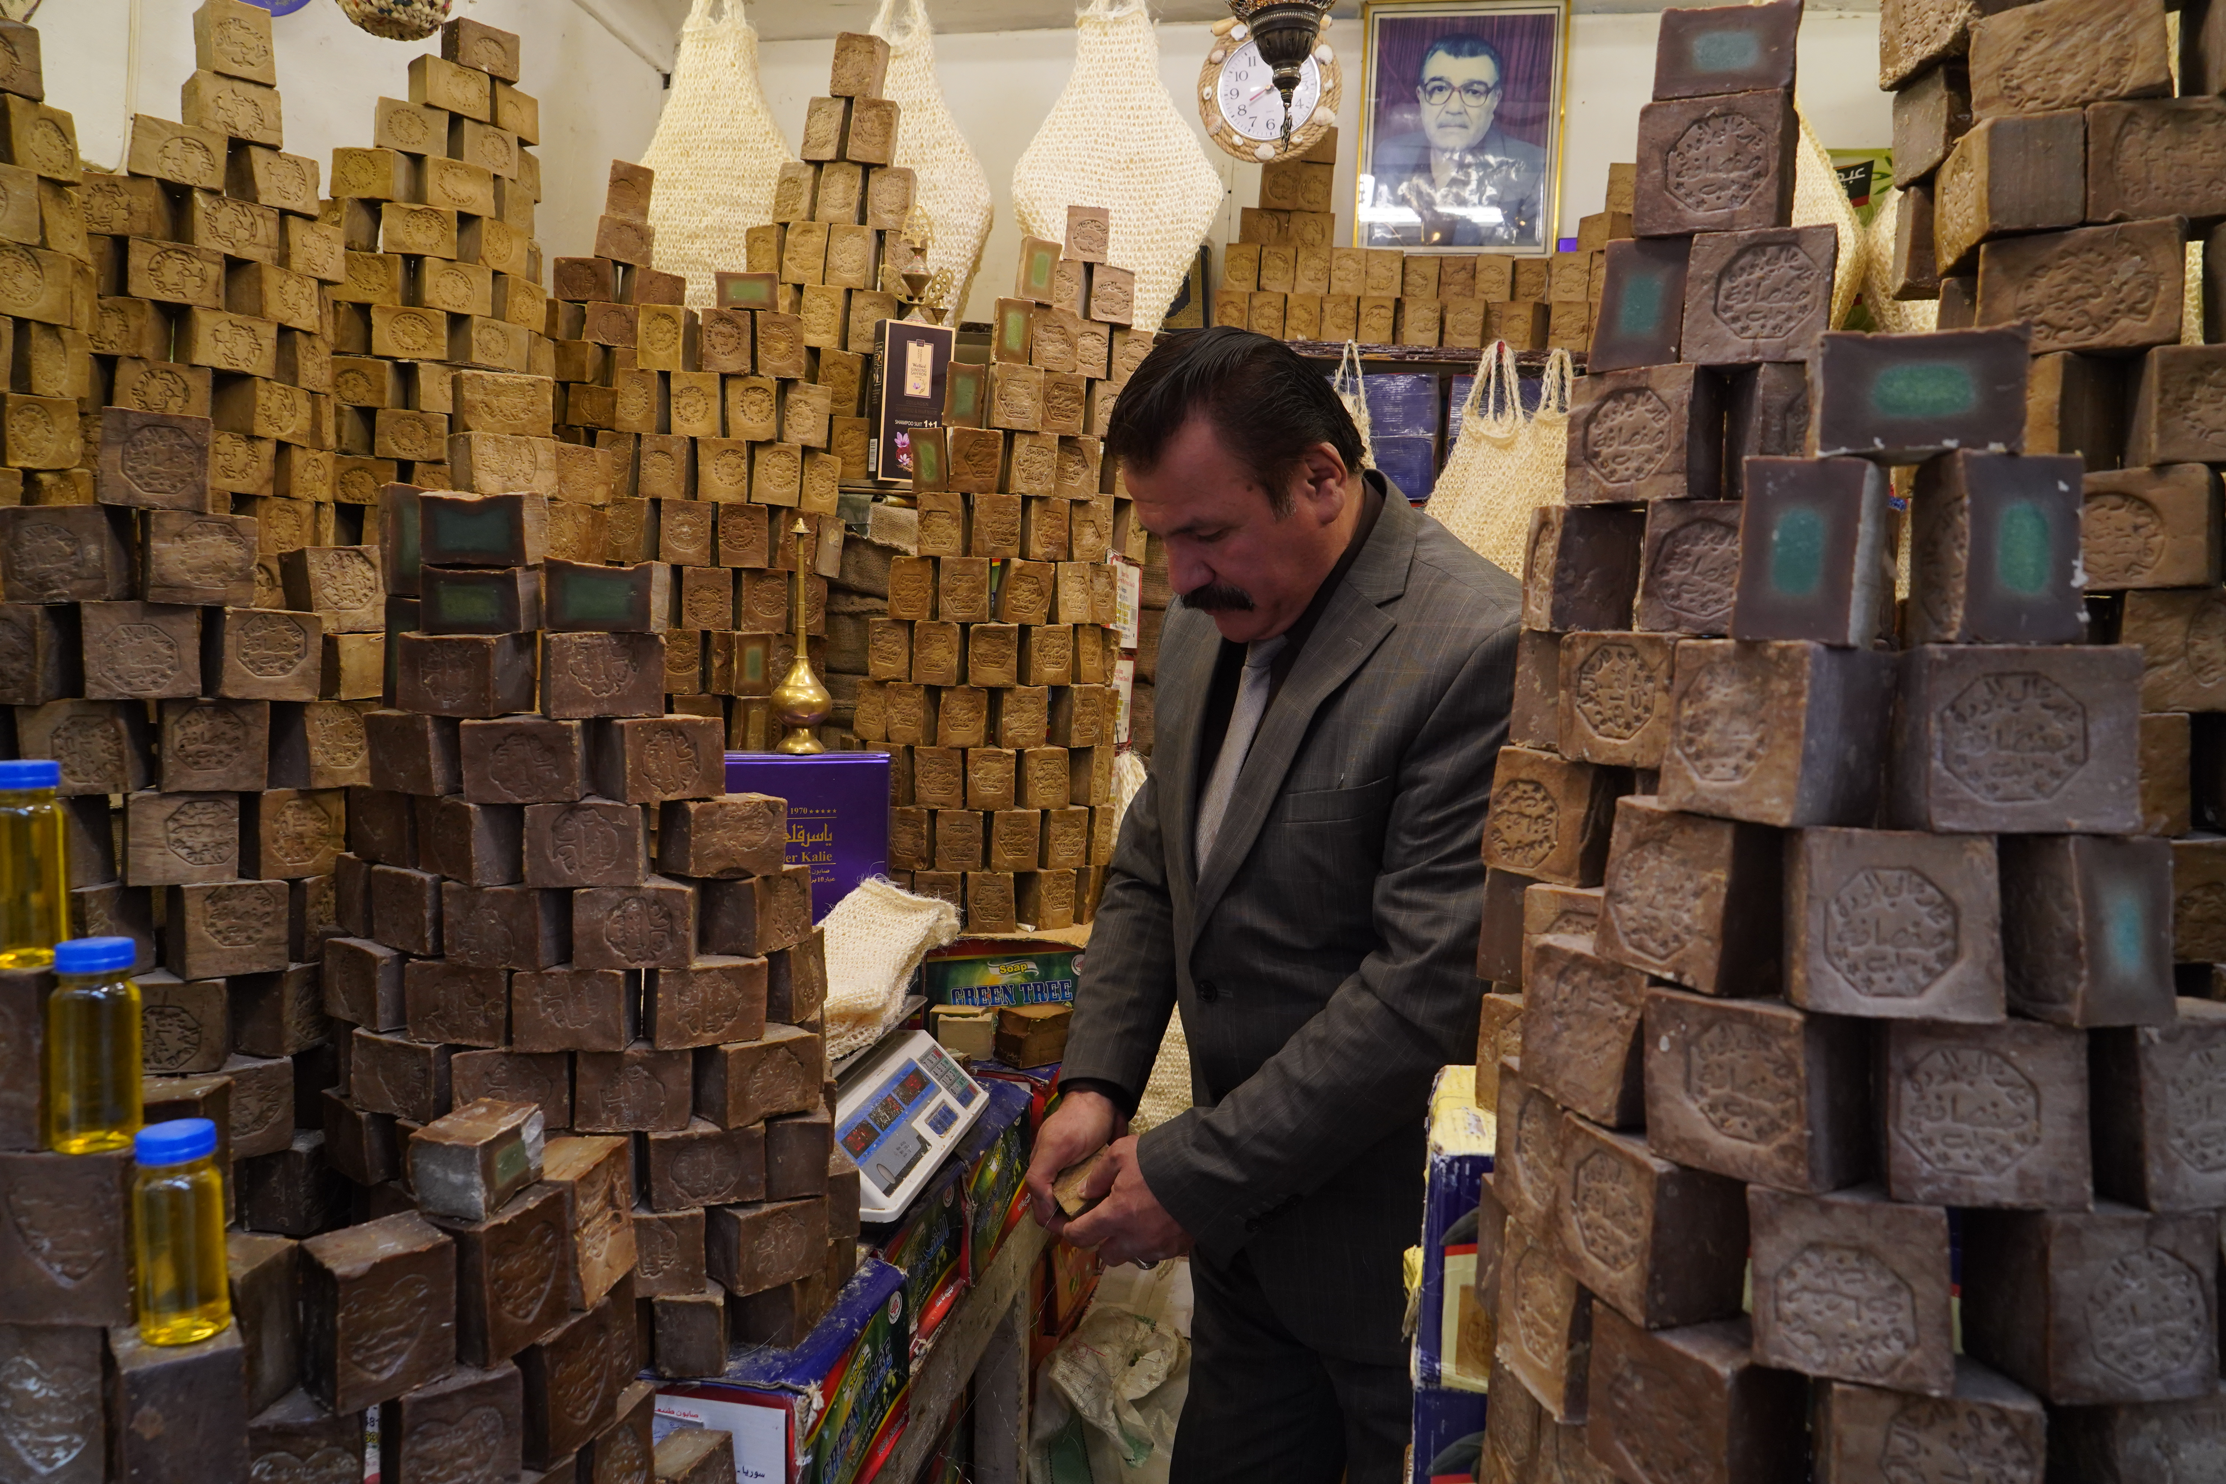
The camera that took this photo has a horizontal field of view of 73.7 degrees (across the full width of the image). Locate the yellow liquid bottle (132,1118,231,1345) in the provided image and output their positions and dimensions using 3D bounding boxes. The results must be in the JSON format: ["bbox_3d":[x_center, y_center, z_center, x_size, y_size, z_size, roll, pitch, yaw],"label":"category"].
[{"bbox_3d":[-0.430,0.226,0.685,0.036,0.095,0.036,2,5,0],"label":"yellow liquid bottle"}]

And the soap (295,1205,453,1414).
[{"bbox_3d":[-0.415,0.322,0.840,0.050,0.080,0.064,7,7,40],"label":"soap"}]

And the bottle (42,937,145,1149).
[{"bbox_3d":[-0.476,0.142,0.696,0.035,0.095,0.035,2,5,0],"label":"bottle"}]

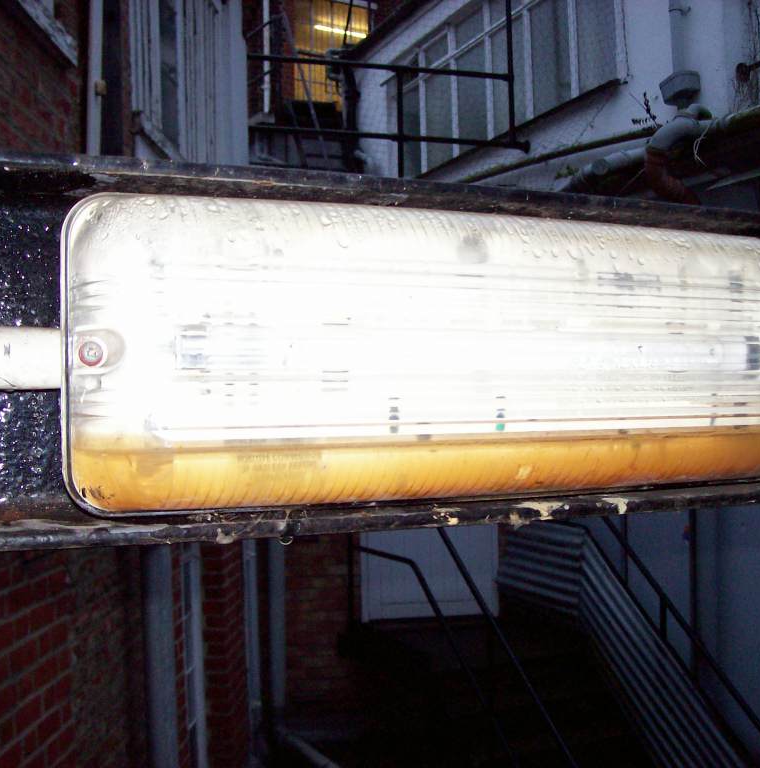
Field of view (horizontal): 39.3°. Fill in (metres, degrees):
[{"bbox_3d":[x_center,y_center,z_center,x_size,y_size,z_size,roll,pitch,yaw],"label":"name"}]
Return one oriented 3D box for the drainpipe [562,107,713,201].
[{"bbox_3d":[1.374,-1.232,5.800,0.360,0.420,0.950,-1,-1,-24],"label":"drainpipe"}]

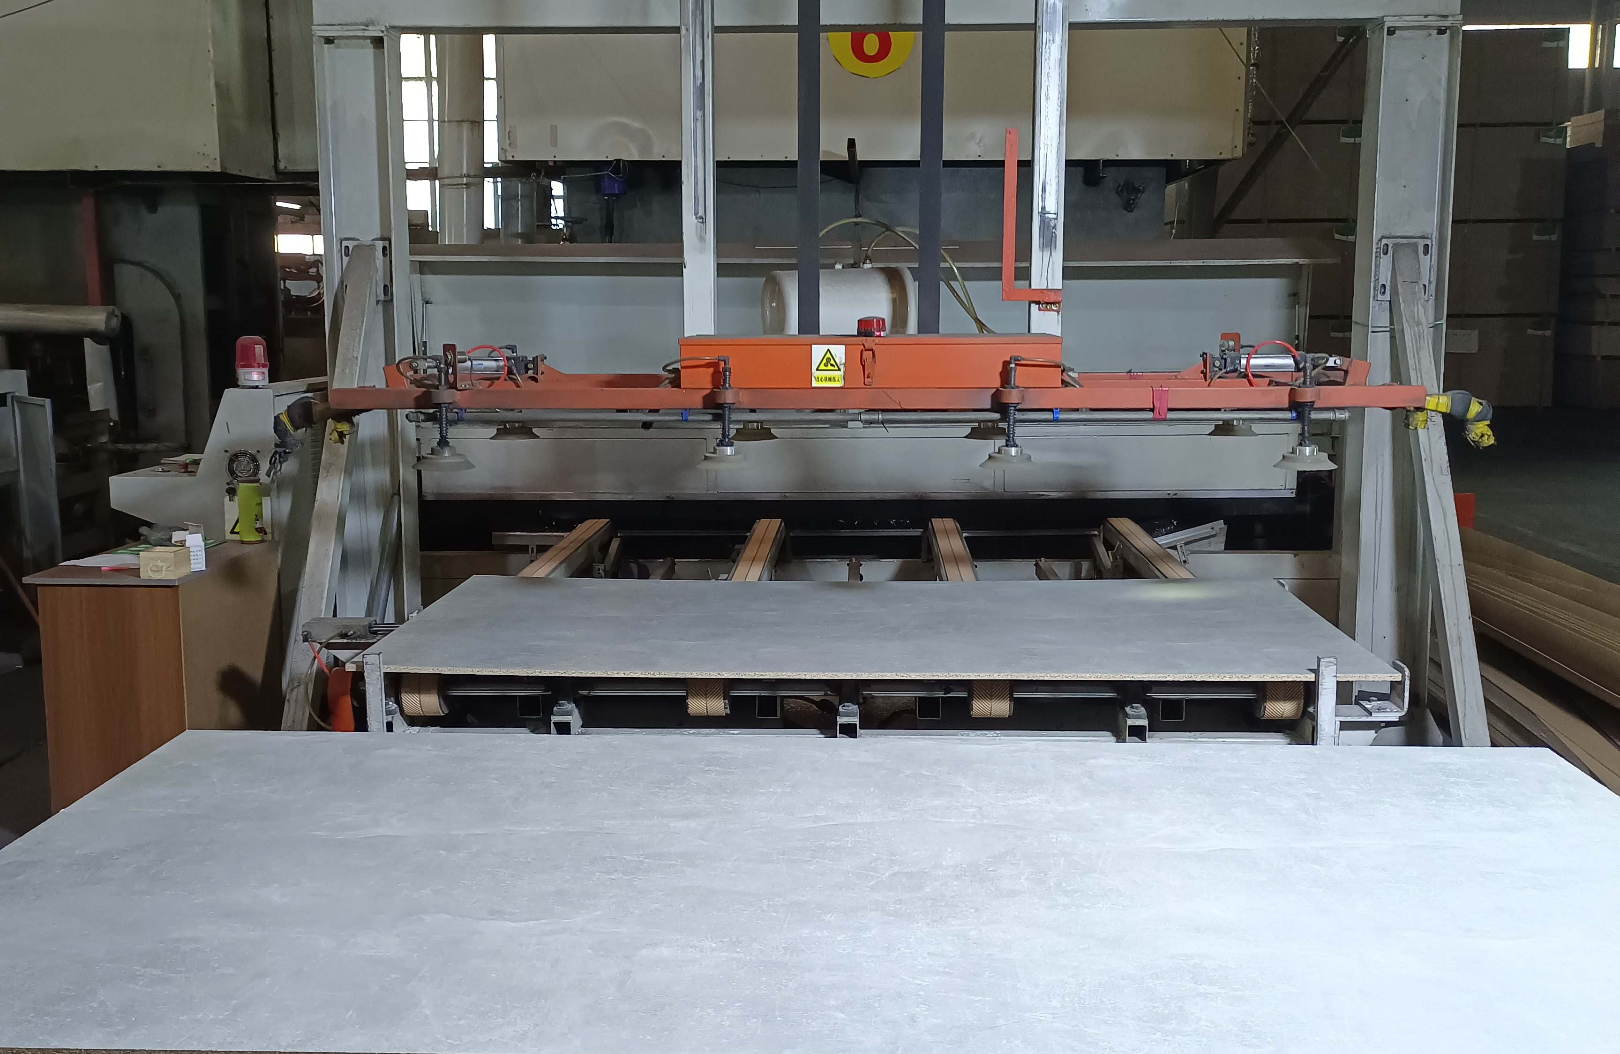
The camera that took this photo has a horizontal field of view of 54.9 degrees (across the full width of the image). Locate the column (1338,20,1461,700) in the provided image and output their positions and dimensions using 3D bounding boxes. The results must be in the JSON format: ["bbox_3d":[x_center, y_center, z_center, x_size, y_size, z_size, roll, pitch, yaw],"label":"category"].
[{"bbox_3d":[1.989,-0.478,5.295,0.248,2.360,0.180,0,9,3],"label":"column"}]

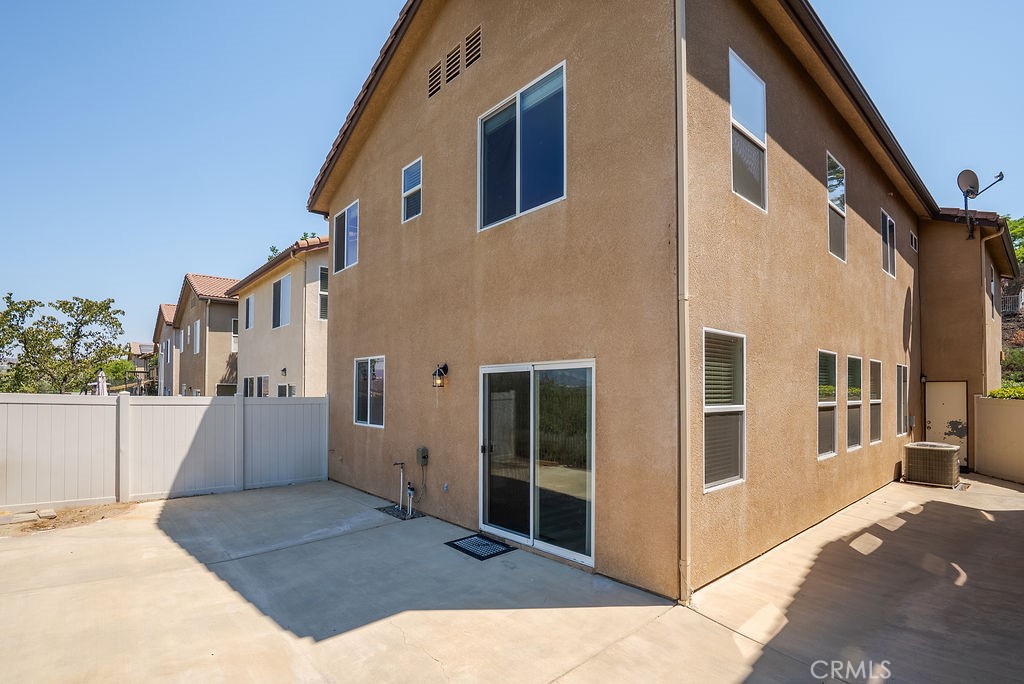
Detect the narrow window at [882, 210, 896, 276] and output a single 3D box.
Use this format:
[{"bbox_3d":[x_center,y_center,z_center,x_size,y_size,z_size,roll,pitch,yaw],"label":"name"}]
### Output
[{"bbox_3d":[7.845,-2.017,9.496,1.229,1.210,0.080,3,-4,-40],"label":"narrow window"}]

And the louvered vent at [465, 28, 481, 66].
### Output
[{"bbox_3d":[-0.518,-4.078,6.322,0.080,0.455,0.336,4,-5,-44],"label":"louvered vent"}]

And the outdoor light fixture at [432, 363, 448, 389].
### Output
[{"bbox_3d":[-0.996,0.472,6.352,0.200,0.320,0.160,4,-5,-42],"label":"outdoor light fixture"}]

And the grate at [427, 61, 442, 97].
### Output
[{"bbox_3d":[-1.165,-4.006,6.982,0.080,0.440,0.333,4,-5,-44],"label":"grate"}]

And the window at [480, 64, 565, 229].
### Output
[{"bbox_3d":[0.085,-2.265,5.508,0.100,1.554,1.546,4,-5,-42],"label":"window"}]

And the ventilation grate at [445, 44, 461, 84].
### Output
[{"bbox_3d":[-0.845,-4.055,6.632,0.060,0.432,0.350,4,-5,-42],"label":"ventilation grate"}]

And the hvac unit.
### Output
[{"bbox_3d":[8.270,2.420,8.970,0.740,0.720,0.740,4,-5,-42],"label":"hvac unit"}]

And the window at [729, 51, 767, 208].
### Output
[{"bbox_3d":[2.688,-2.340,5.178,0.950,1.547,0.080,3,-4,-40],"label":"window"}]

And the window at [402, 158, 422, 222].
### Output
[{"bbox_3d":[-1.608,-2.450,7.411,0.080,0.917,0.589,4,-5,-44],"label":"window"}]

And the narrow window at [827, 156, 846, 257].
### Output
[{"bbox_3d":[5.155,-2.102,7.242,0.923,1.549,0.080,3,-4,-40],"label":"narrow window"}]

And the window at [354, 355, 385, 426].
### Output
[{"bbox_3d":[-2.544,0.891,8.146,0.100,1.222,1.236,4,-5,-42],"label":"window"}]

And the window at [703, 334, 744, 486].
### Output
[{"bbox_3d":[2.212,0.700,4.742,0.944,1.606,0.080,3,-4,-40],"label":"window"}]

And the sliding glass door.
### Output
[{"bbox_3d":[0.222,1.270,5.195,0.120,2.050,1.835,4,-5,-42],"label":"sliding glass door"}]

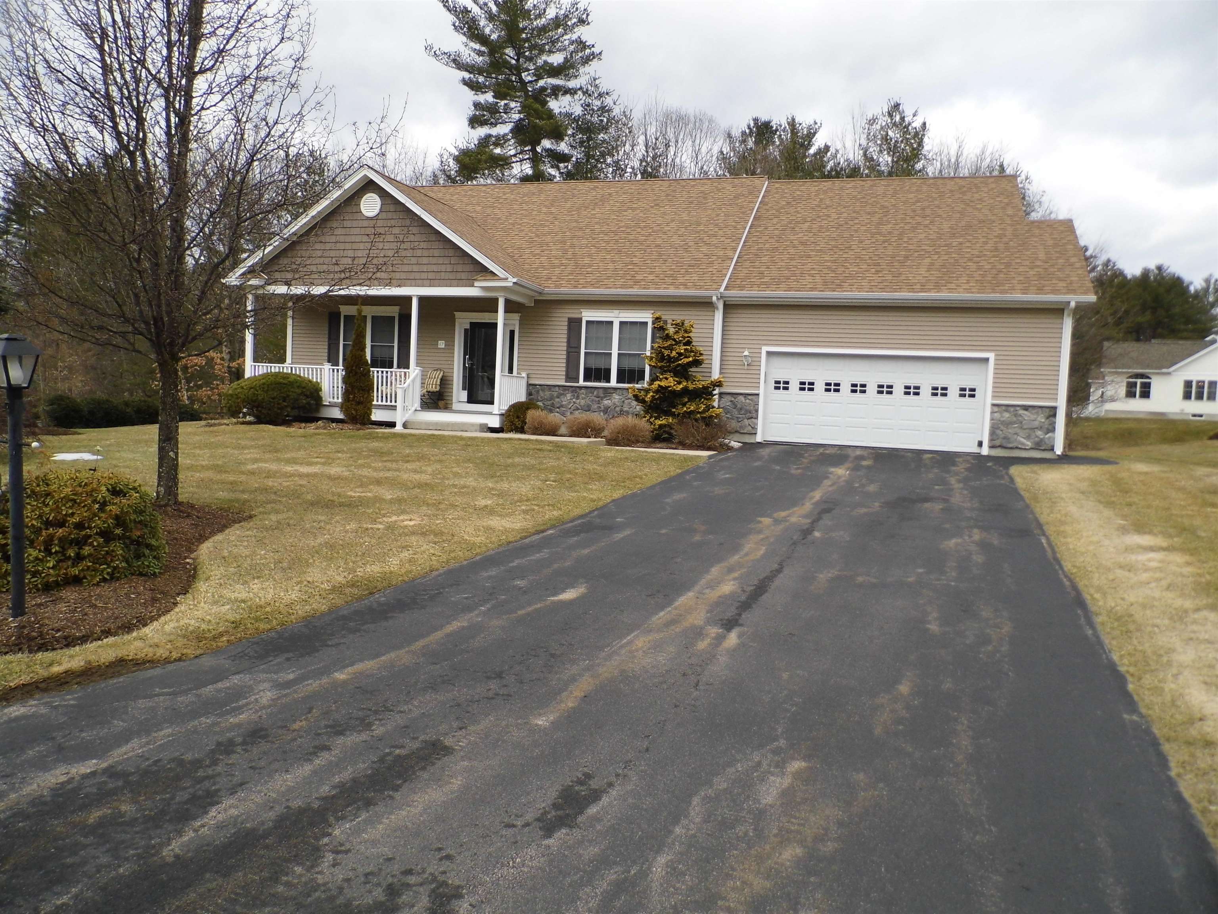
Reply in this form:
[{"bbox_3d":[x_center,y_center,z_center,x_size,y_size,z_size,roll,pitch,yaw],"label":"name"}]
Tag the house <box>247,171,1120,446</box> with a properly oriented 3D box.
[{"bbox_3d":[1.888,-4.594,25.927,20.270,7.680,13.940,4,3,17],"label":"house"}]

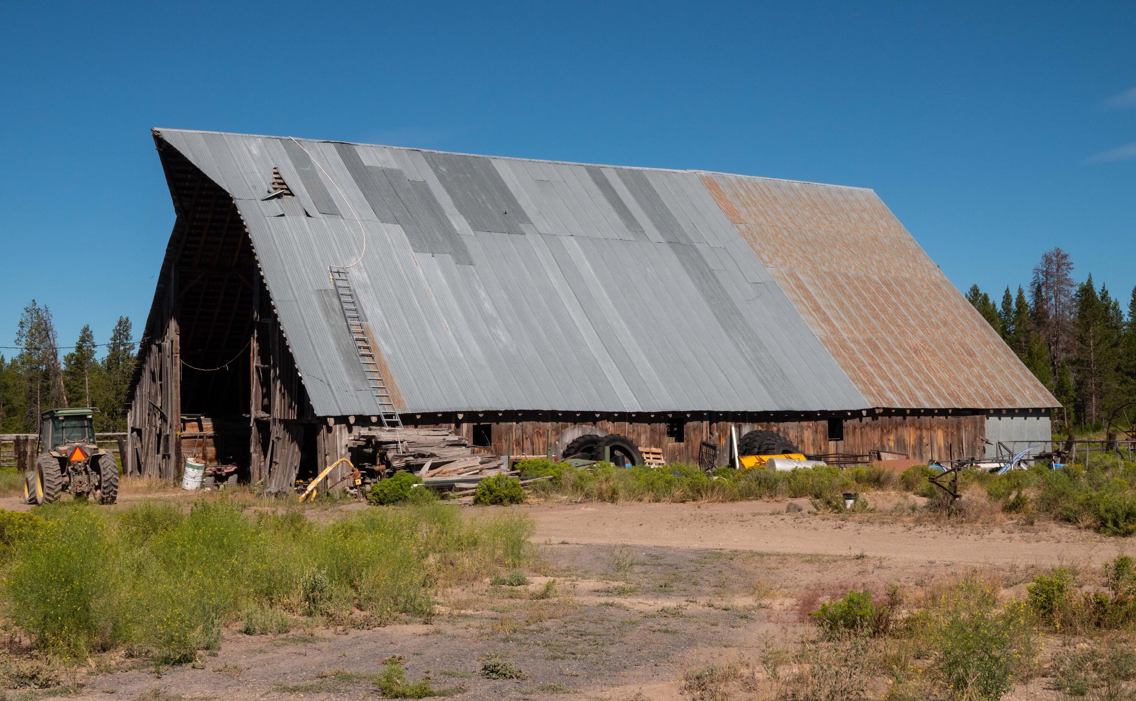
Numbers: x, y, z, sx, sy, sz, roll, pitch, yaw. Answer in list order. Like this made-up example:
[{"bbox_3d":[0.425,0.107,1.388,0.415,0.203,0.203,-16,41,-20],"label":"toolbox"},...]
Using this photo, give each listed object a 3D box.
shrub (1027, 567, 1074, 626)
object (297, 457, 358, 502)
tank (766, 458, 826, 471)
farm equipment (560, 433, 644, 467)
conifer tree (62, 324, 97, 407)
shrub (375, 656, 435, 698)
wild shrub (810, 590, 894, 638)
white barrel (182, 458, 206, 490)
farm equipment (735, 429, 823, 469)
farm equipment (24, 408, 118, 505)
[{"bbox_3d":[6.154,3.135,18.500,0.580,0.720,0.570,0,-1,18],"label":"shrub"},{"bbox_3d":[-6.413,3.456,38.700,1.500,1.150,0.600,0,-1,0],"label":"object"},{"bbox_3d":[6.663,3.462,42.400,2.000,0.580,0.580,1,-2,-31],"label":"tank"},{"bbox_3d":[0.961,2.995,40.300,2.450,1.420,0.950,1,-2,-31],"label":"farm equipment"},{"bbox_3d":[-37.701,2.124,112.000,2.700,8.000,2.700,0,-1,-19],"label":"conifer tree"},{"bbox_3d":[-1.012,2.017,8.950,0.360,0.250,0.320,0,-1,0],"label":"shrub"},{"bbox_3d":[2.204,2.049,11.300,0.620,0.350,0.520,0,-1,0],"label":"wild shrub"},{"bbox_3d":[-11.069,3.664,43.000,0.600,0.880,0.600,8,5,-15],"label":"white barrel"},{"bbox_3d":[6.724,3.370,46.300,2.400,1.650,1.600,1,-1,-30],"label":"farm equipment"},{"bbox_3d":[-12.966,2.747,37.900,1.950,2.480,3.700,1,-1,-29],"label":"farm equipment"}]

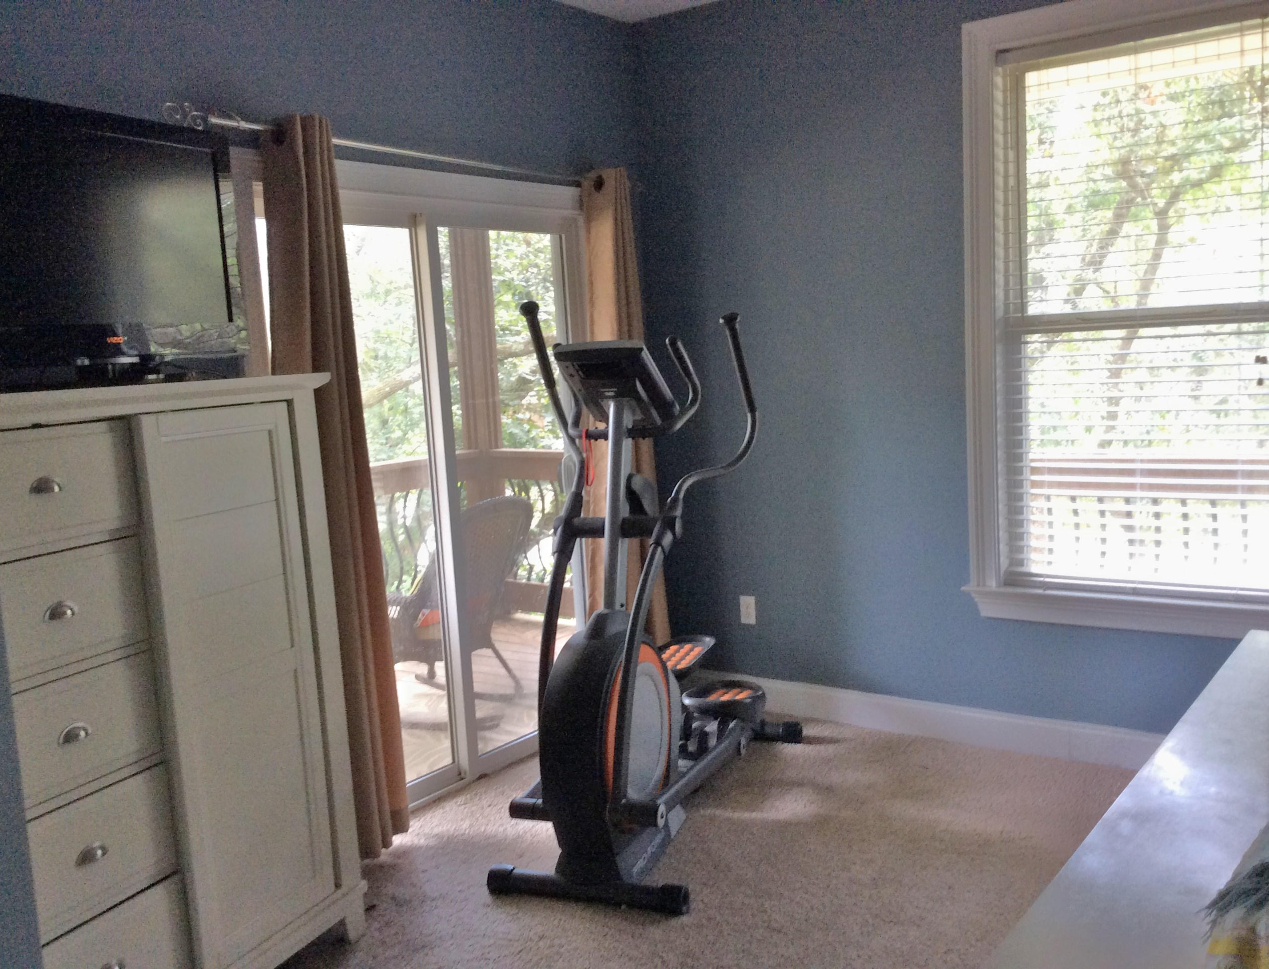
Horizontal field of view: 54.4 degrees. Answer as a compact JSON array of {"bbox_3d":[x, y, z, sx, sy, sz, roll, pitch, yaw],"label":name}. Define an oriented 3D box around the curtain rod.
[{"bbox_3d":[-0.613,-1.065,4.051,0.090,0.090,2.100,1,8,37],"label":"curtain rod"}]

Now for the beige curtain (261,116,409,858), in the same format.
[{"bbox_3d":[-0.882,0.024,3.675,0.150,2.190,0.340,1,8,37],"label":"beige curtain"}]

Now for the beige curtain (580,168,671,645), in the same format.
[{"bbox_3d":[-0.018,-0.143,4.853,0.140,2.170,0.370,1,8,37],"label":"beige curtain"}]

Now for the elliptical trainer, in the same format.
[{"bbox_3d":[0.063,0.229,3.896,0.630,1.640,1.510,-1,7,18],"label":"elliptical trainer"}]

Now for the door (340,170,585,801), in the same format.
[{"bbox_3d":[-0.657,0.012,4.222,0.120,2.080,1.680,1,8,37],"label":"door"}]

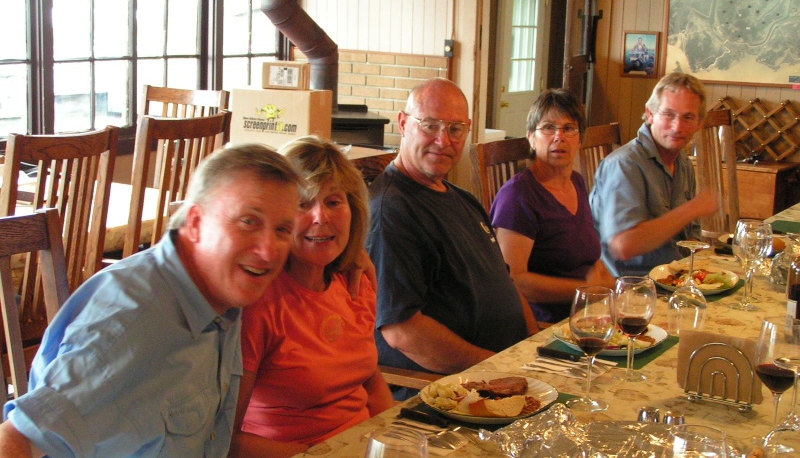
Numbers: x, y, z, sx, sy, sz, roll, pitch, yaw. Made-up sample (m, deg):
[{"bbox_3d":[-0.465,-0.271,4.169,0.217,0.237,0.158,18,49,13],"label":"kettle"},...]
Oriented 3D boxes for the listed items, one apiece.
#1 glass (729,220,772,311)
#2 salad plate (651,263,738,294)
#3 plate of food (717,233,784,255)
[{"bbox_3d":[0.902,0.094,3.355,0.088,0.222,0.088,7,11,29],"label":"glass"},{"bbox_3d":[0.831,0.140,3.665,0.258,0.044,0.258,2,10,0],"label":"salad plate"},{"bbox_3d":[1.179,0.042,4.292,0.256,0.048,0.256,2,10,0],"label":"plate of food"}]

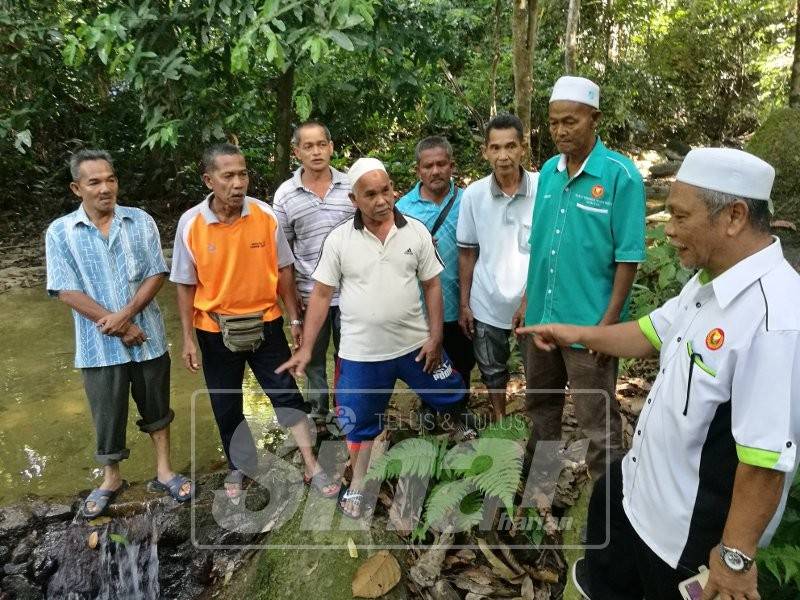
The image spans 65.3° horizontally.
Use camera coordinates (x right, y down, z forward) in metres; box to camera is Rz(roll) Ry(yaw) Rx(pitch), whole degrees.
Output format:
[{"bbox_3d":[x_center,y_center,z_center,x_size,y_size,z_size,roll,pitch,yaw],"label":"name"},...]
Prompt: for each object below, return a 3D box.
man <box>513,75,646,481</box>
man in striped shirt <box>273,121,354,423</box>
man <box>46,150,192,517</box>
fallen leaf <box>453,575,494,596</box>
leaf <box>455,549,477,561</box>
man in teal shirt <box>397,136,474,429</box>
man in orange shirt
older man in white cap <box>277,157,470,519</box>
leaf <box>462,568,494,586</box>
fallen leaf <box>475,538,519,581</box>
[{"bbox_3d":[0.778,-0.070,2.704,0.550,1.720,0.380,8,14,35],"label":"man"},{"bbox_3d":[-0.486,-0.149,3.509,0.520,1.650,0.360,-3,11,-15],"label":"man in striped shirt"},{"bbox_3d":[-1.287,0.156,2.864,0.550,1.630,0.420,-7,13,-33],"label":"man"},{"bbox_3d":[0.279,1.075,2.350,0.165,0.030,0.085,7,16,26],"label":"fallen leaf"},{"bbox_3d":[0.247,0.960,2.350,0.085,0.025,0.055,0,11,0],"label":"leaf"},{"bbox_3d":[0.195,-0.057,3.428,0.500,1.620,0.360,0,11,-2],"label":"man in teal shirt"},{"bbox_3d":[-0.682,0.106,2.924,0.680,1.630,0.500,-4,12,-18],"label":"man in orange shirt"},{"bbox_3d":[-0.120,0.153,2.830,0.820,1.560,0.580,-1,11,-5],"label":"older man in white cap"},{"bbox_3d":[0.299,1.050,2.360,0.128,0.027,0.075,7,16,26],"label":"leaf"},{"bbox_3d":[0.359,0.956,2.300,0.070,0.050,0.220,-8,13,-34],"label":"fallen leaf"}]

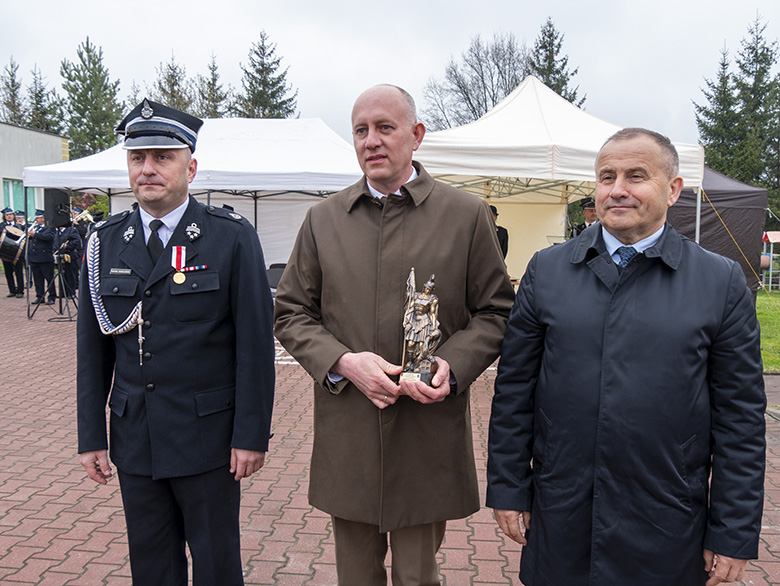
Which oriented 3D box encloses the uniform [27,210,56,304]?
[{"bbox_3d":[-6.553,-0.695,12.755,0.600,1.760,0.520,5,7,37],"label":"uniform"}]

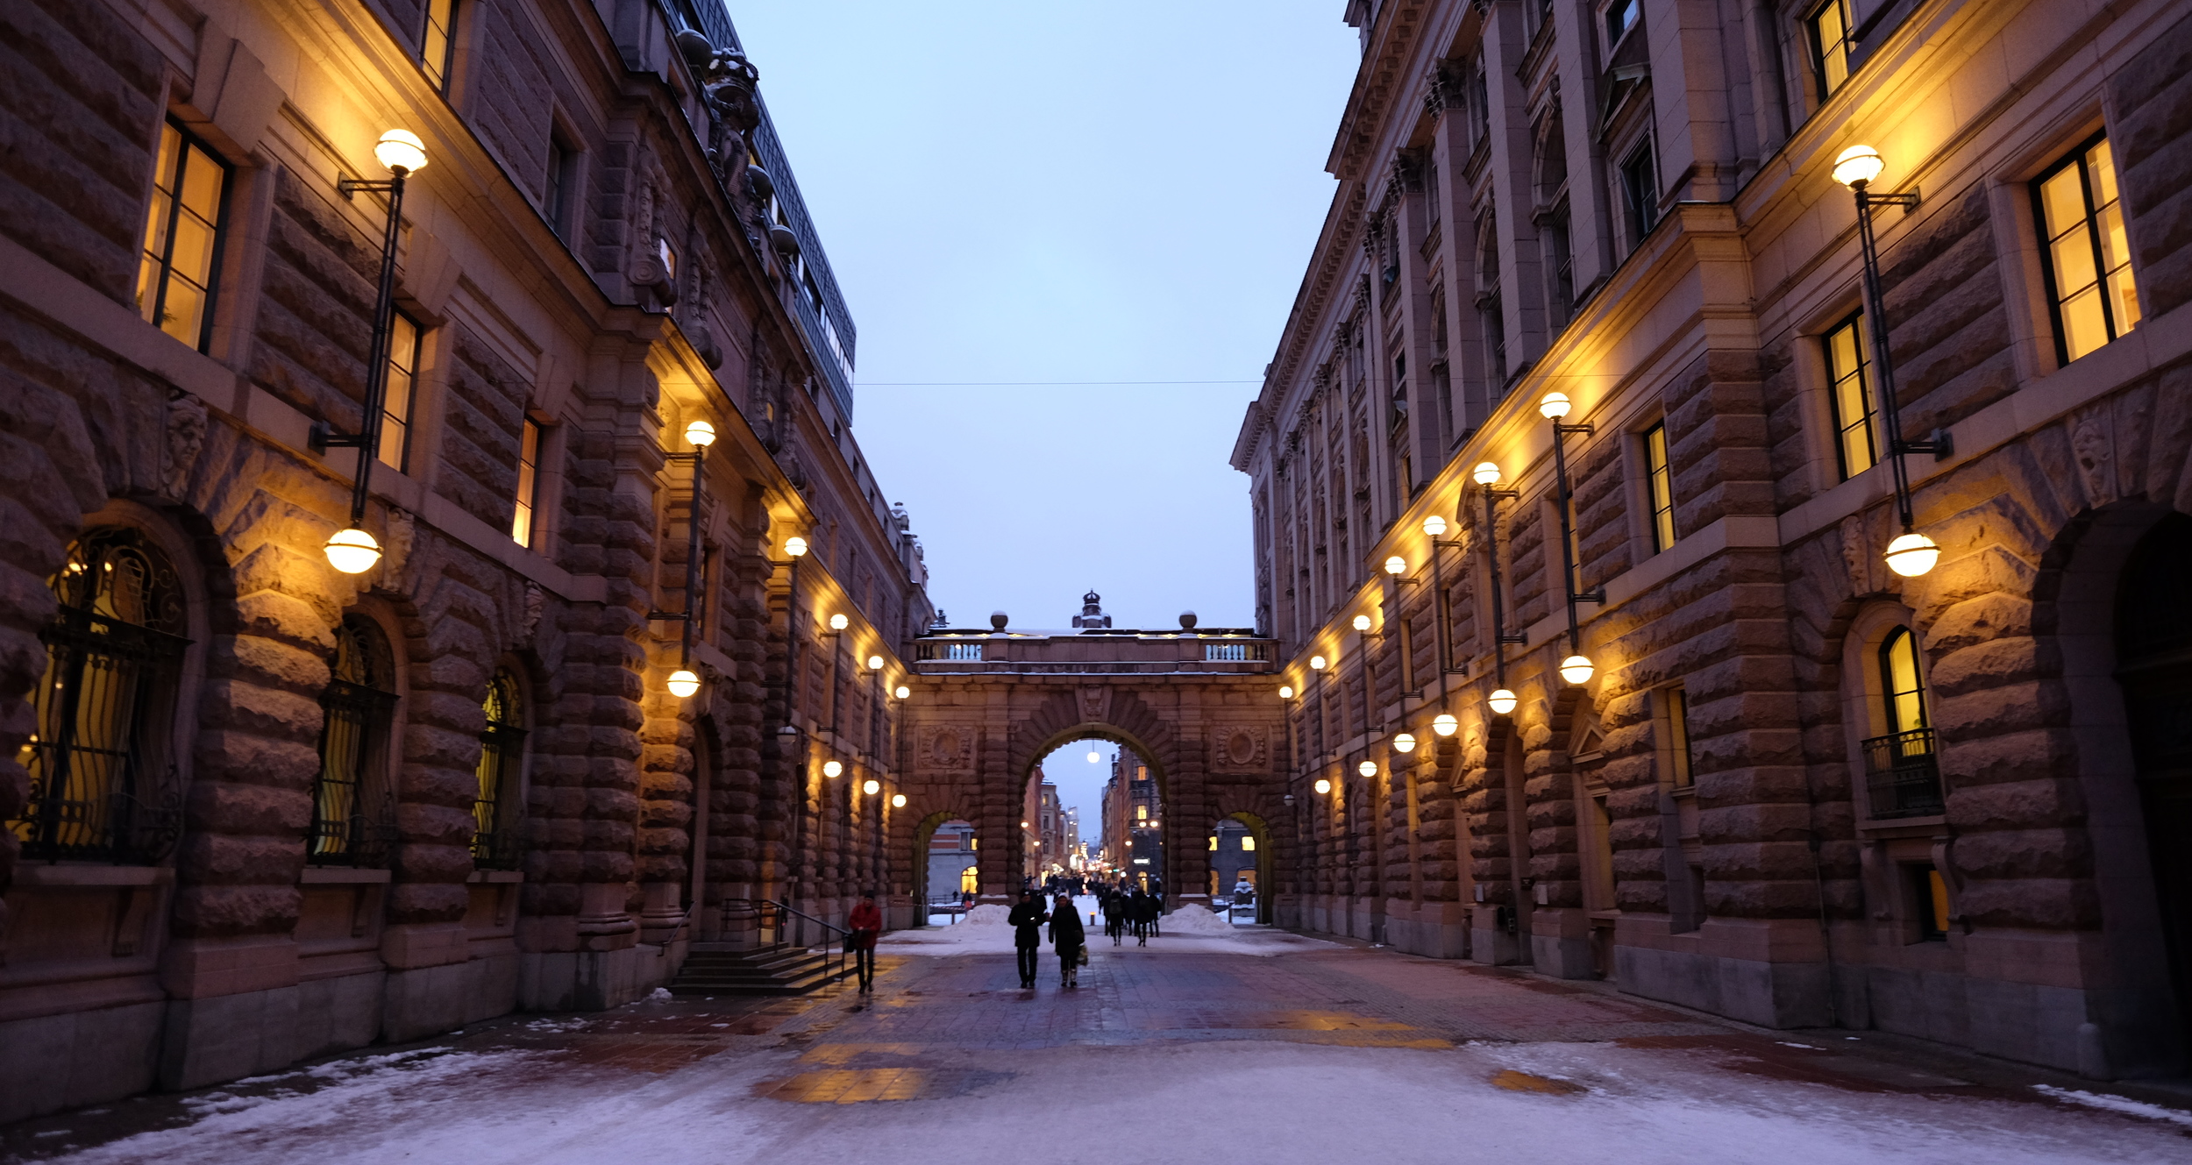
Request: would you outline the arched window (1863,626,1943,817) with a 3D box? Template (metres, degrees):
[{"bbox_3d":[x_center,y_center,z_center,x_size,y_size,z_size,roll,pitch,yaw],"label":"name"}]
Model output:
[{"bbox_3d":[10.204,1.738,16.156,0.380,2.350,1.400,0,-13,-1],"label":"arched window"}]

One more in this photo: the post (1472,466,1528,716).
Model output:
[{"bbox_3d":[8.147,0.064,25.533,0.907,5.231,0.558,0,-13,-1],"label":"post"}]

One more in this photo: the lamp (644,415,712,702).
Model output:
[{"bbox_3d":[-7.511,-0.465,23.265,0.907,5.231,0.558,0,-13,-1],"label":"lamp"}]

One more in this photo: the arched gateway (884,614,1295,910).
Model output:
[{"bbox_3d":[-0.159,9.206,61.933,18.182,13.973,5.766,0,-13,-1],"label":"arched gateway"}]

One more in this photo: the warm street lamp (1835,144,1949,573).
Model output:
[{"bbox_3d":[8.967,-2.564,14.269,0.907,5.231,0.558,0,-13,-1],"label":"warm street lamp"}]

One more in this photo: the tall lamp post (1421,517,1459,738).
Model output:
[{"bbox_3d":[8.621,1.052,31.485,0.860,5.520,0.570,0,-13,-1],"label":"tall lamp post"}]

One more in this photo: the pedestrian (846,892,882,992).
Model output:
[{"bbox_3d":[-4.087,6.338,22.604,0.620,1.706,0.450,0,-13,-1],"label":"pedestrian"}]

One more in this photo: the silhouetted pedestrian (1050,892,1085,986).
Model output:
[{"bbox_3d":[-0.538,6.635,23.796,0.620,1.704,0.420,0,-13,-1],"label":"silhouetted pedestrian"}]

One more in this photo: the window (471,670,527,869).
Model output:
[{"bbox_3d":[-9.140,2.860,19.504,0.400,3.050,1.750,0,-13,-1],"label":"window"}]

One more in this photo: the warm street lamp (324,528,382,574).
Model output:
[{"bbox_3d":[-8.279,-0.353,14.258,0.560,0.540,0.560,0,-13,-1],"label":"warm street lamp"}]

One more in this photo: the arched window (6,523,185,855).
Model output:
[{"bbox_3d":[-9.043,1.028,11.717,0.400,3.050,1.750,0,-13,-1],"label":"arched window"}]

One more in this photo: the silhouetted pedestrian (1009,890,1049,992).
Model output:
[{"bbox_3d":[-1.255,6.519,23.418,0.660,1.750,0.450,1,-13,-3],"label":"silhouetted pedestrian"}]

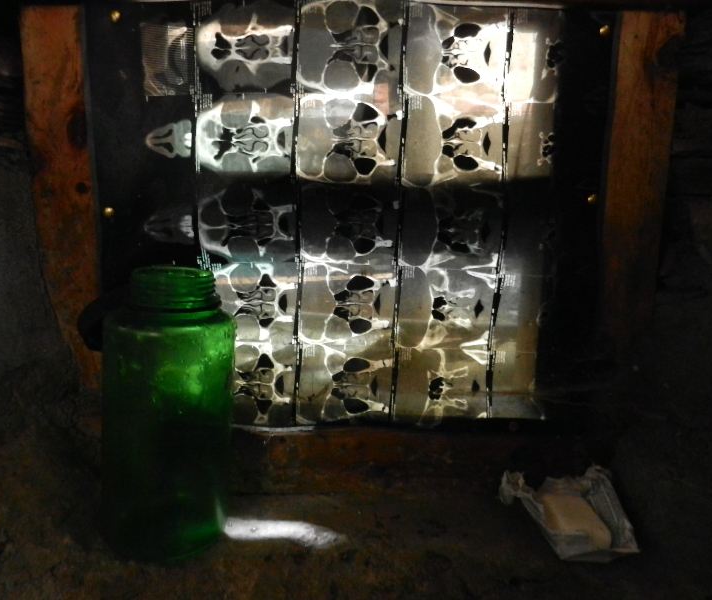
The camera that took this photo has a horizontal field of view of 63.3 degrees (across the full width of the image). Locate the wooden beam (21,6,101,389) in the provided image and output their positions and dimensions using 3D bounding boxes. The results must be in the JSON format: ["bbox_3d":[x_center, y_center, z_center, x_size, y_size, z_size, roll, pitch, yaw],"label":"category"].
[{"bbox_3d":[-0.233,-0.076,0.481,0.050,0.305,0.036,0,8,0],"label":"wooden beam"}]

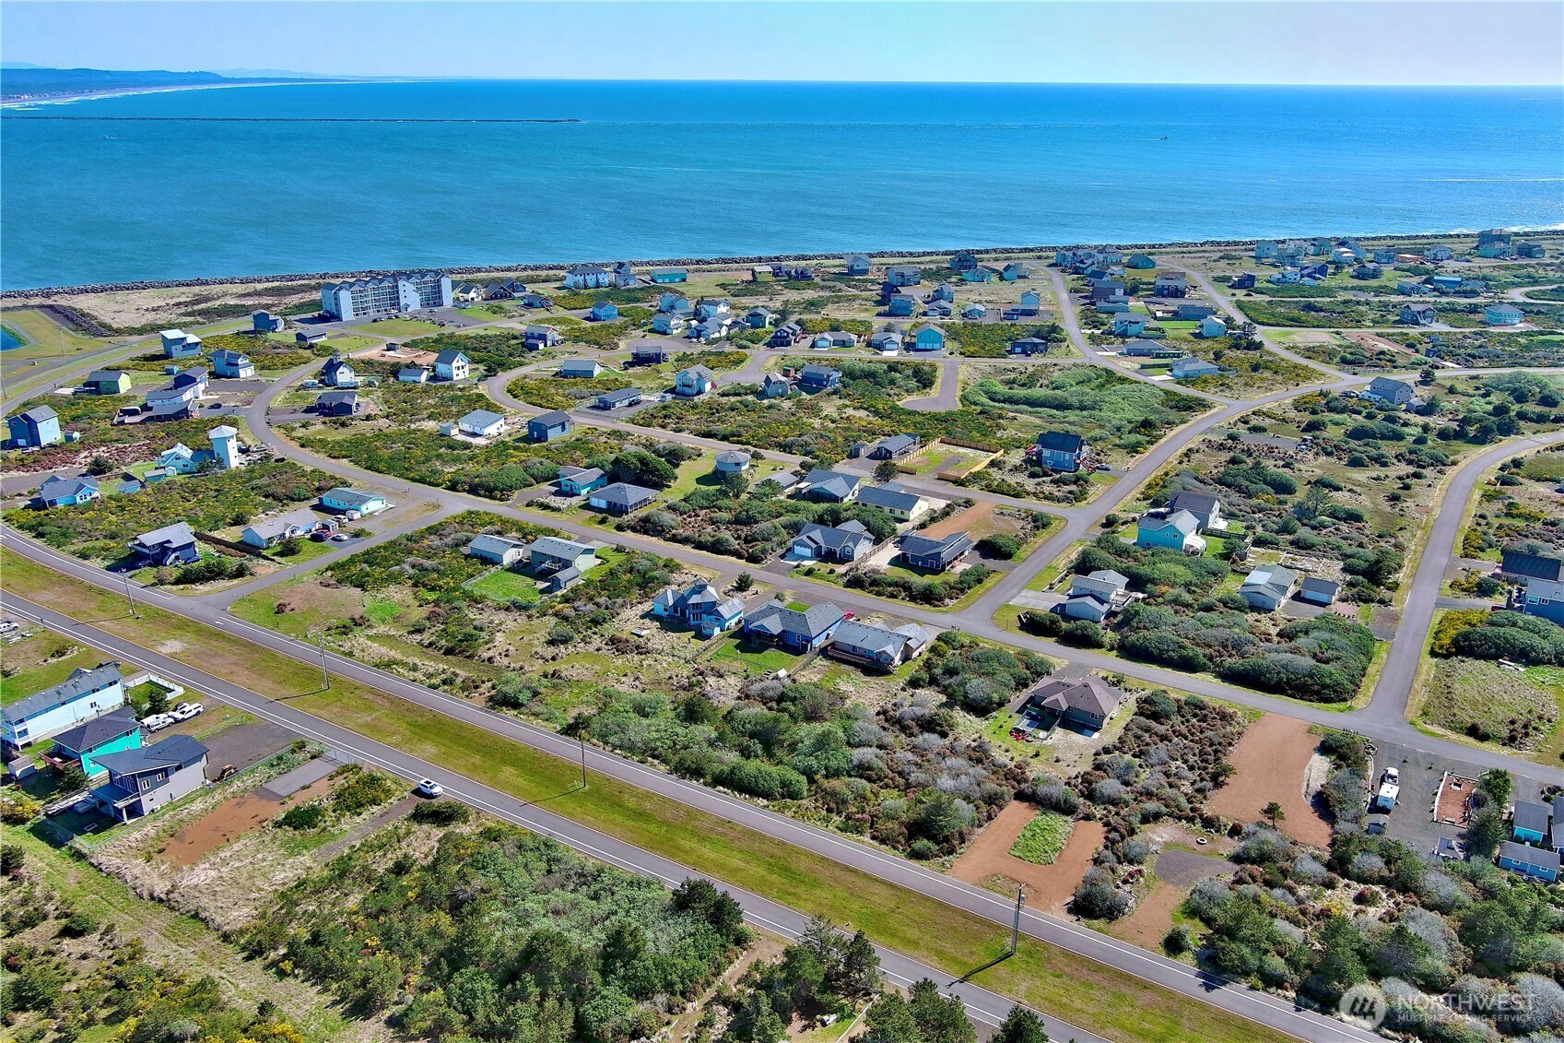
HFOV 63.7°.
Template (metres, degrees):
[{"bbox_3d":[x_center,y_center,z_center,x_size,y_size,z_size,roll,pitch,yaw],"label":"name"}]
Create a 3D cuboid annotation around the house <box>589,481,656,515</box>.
[{"bbox_3d":[-45.371,-8.144,365.977,15.000,5.500,16.400,12,23,29],"label":"house"}]

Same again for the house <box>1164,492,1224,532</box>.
[{"bbox_3d":[111.030,-3.520,338.540,11.500,7.600,10.300,13,23,31],"label":"house"}]

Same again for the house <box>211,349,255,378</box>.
[{"bbox_3d":[-217.720,-62.350,498.690,16.000,8.200,7.700,10,22,24],"label":"house"}]

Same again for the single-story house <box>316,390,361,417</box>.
[{"bbox_3d":[-156.010,-41.320,443.130,12.800,6.300,10.400,-1,20,-3],"label":"single-story house"}]

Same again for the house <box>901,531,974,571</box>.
[{"bbox_3d":[38.706,6.219,327.694,17.900,5.100,18.000,12,23,29],"label":"house"}]

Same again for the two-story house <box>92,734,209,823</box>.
[{"bbox_3d":[-107.974,42.769,216.210,10.300,9.200,16.700,12,23,30],"label":"two-story house"}]

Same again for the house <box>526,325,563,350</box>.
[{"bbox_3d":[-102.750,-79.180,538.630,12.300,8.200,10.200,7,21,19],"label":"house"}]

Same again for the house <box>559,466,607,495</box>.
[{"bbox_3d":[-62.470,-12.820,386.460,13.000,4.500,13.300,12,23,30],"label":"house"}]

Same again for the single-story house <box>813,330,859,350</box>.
[{"bbox_3d":[23.630,-78.870,544.410,17.400,5.300,14.000,3,20,7],"label":"single-story house"}]

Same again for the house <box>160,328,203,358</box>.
[{"bbox_3d":[-267.900,-79.430,561.690,12.800,10.200,10.000,-17,26,-40],"label":"house"}]

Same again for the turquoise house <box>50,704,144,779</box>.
[{"bbox_3d":[-122.906,39.147,228.962,9.500,7.300,14.800,12,23,30],"label":"turquoise house"}]

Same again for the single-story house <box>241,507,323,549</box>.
[{"bbox_3d":[-129.410,1.340,325.540,9.200,4.700,18.400,12,22,29],"label":"single-story house"}]

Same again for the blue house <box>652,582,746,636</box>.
[{"bbox_3d":[-18.310,16.160,269.170,19.000,9.500,11.200,12,23,30],"label":"blue house"}]

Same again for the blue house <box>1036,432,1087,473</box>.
[{"bbox_3d":[84.320,-21.650,378.960,14.000,8.700,11.300,11,22,28],"label":"blue house"}]

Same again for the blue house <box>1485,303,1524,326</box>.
[{"bbox_3d":[375.730,-106.930,652.970,13.800,8.500,12.300,0,20,-1],"label":"blue house"}]

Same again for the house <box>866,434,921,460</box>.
[{"bbox_3d":[36.530,-24.040,399.960,7.500,4.500,19.100,12,22,29],"label":"house"}]

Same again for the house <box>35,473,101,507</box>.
[{"bbox_3d":[-207.281,-9.455,366.775,15.100,5.500,18.000,-14,24,-35],"label":"house"}]

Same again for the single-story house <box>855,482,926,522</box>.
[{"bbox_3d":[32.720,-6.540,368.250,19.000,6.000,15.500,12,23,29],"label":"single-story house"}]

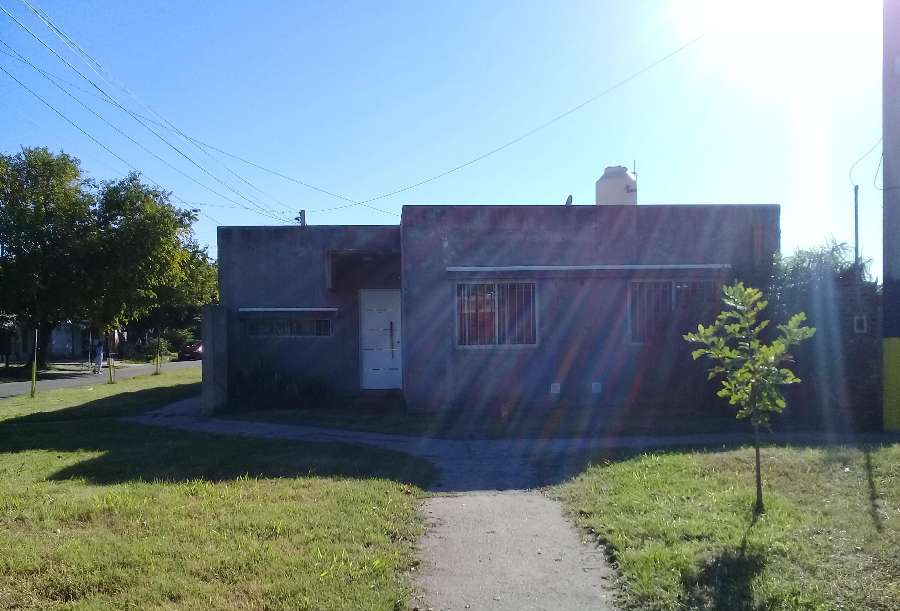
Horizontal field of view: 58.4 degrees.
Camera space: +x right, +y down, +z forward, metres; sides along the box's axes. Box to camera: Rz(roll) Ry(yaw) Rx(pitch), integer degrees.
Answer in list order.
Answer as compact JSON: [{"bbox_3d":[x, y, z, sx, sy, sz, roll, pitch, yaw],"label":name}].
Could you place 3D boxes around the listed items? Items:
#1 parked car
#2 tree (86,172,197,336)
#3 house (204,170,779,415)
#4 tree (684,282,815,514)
[{"bbox_3d":[-20.049,3.517,63.000,1.750,1.480,4.200,-1,-2,0],"label":"parked car"},{"bbox_3d":[-21.712,-2.640,56.000,8.300,13.000,8.300,-1,-2,0],"label":"tree"},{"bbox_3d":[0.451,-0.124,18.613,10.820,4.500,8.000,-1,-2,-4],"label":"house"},{"bbox_3d":[2.378,0.738,6.400,1.040,1.840,1.000,-1,-2,0],"label":"tree"}]

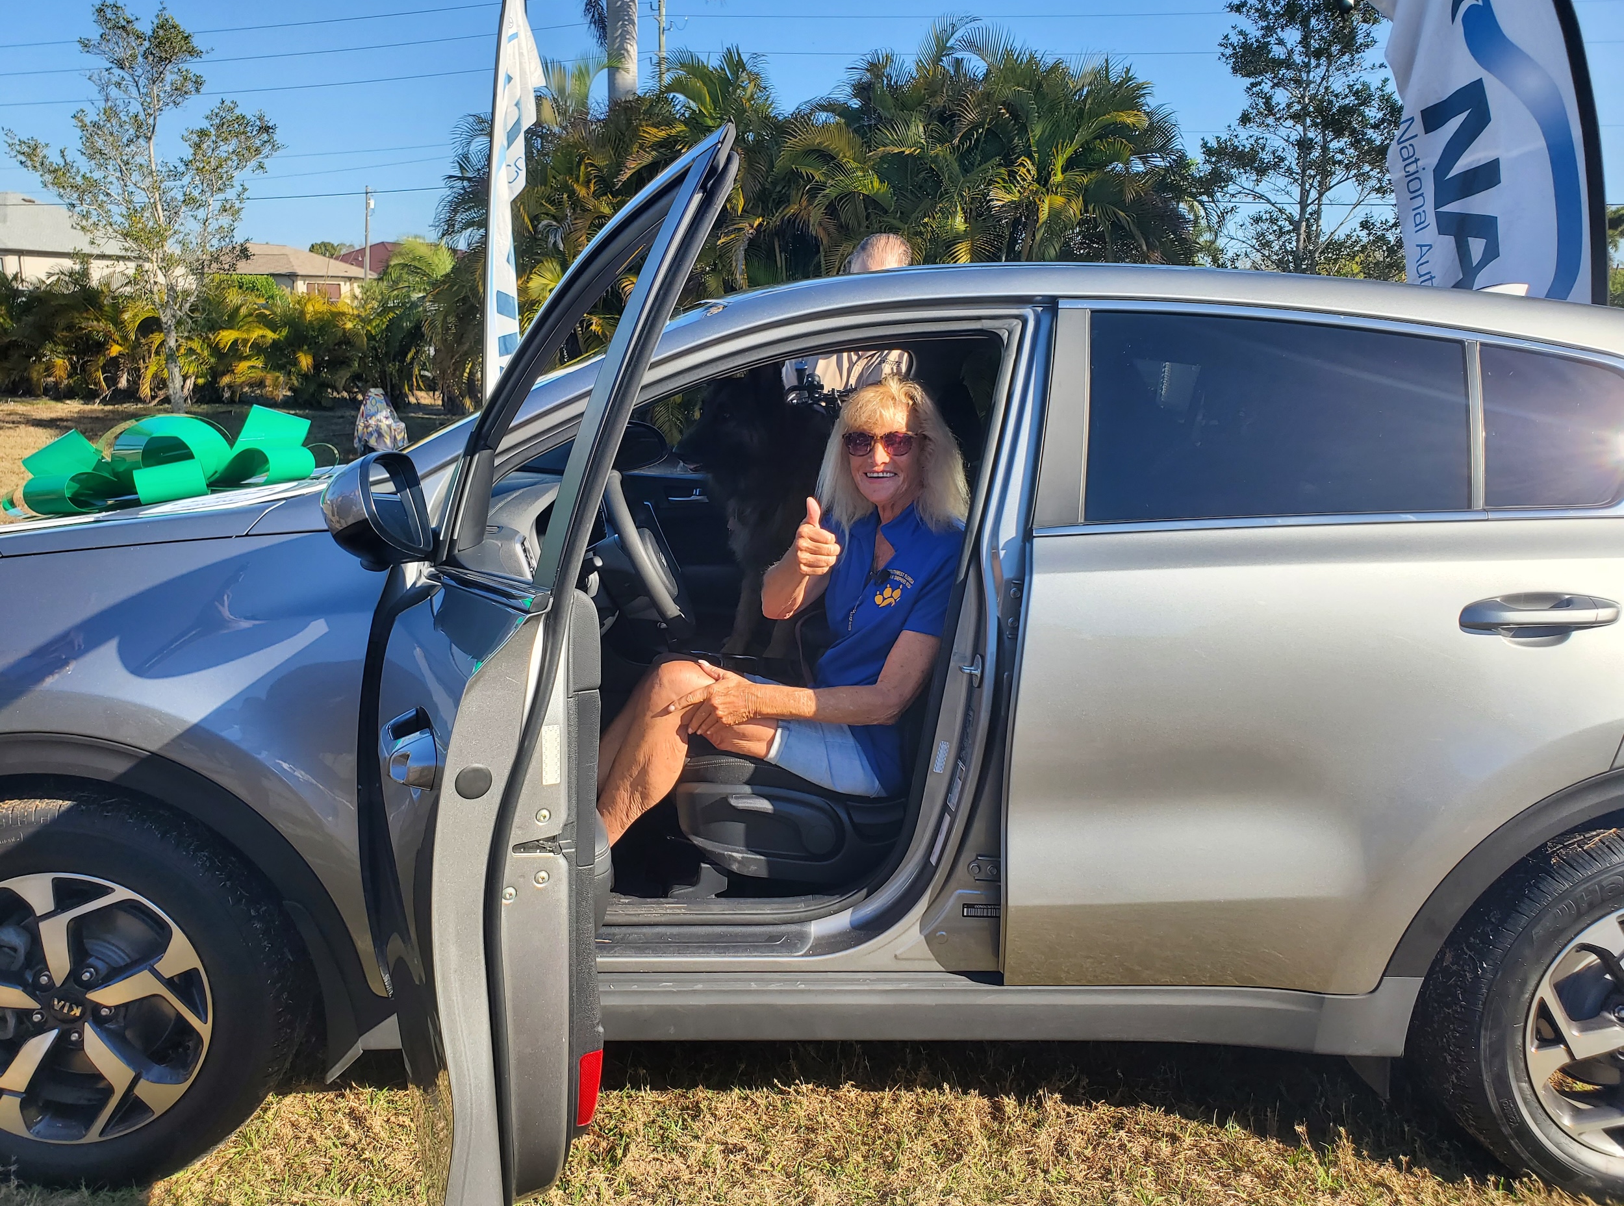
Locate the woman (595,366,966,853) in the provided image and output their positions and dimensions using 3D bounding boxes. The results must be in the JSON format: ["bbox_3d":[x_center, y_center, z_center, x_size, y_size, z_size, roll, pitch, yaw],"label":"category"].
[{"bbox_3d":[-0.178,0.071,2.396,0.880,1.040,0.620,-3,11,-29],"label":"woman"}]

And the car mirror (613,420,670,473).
[{"bbox_3d":[-0.522,-0.469,3.675,0.150,0.165,0.240,5,10,14],"label":"car mirror"}]

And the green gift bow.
[{"bbox_3d":[-1.347,-0.301,2.610,0.620,0.220,0.610,-3,10,-2],"label":"green gift bow"}]

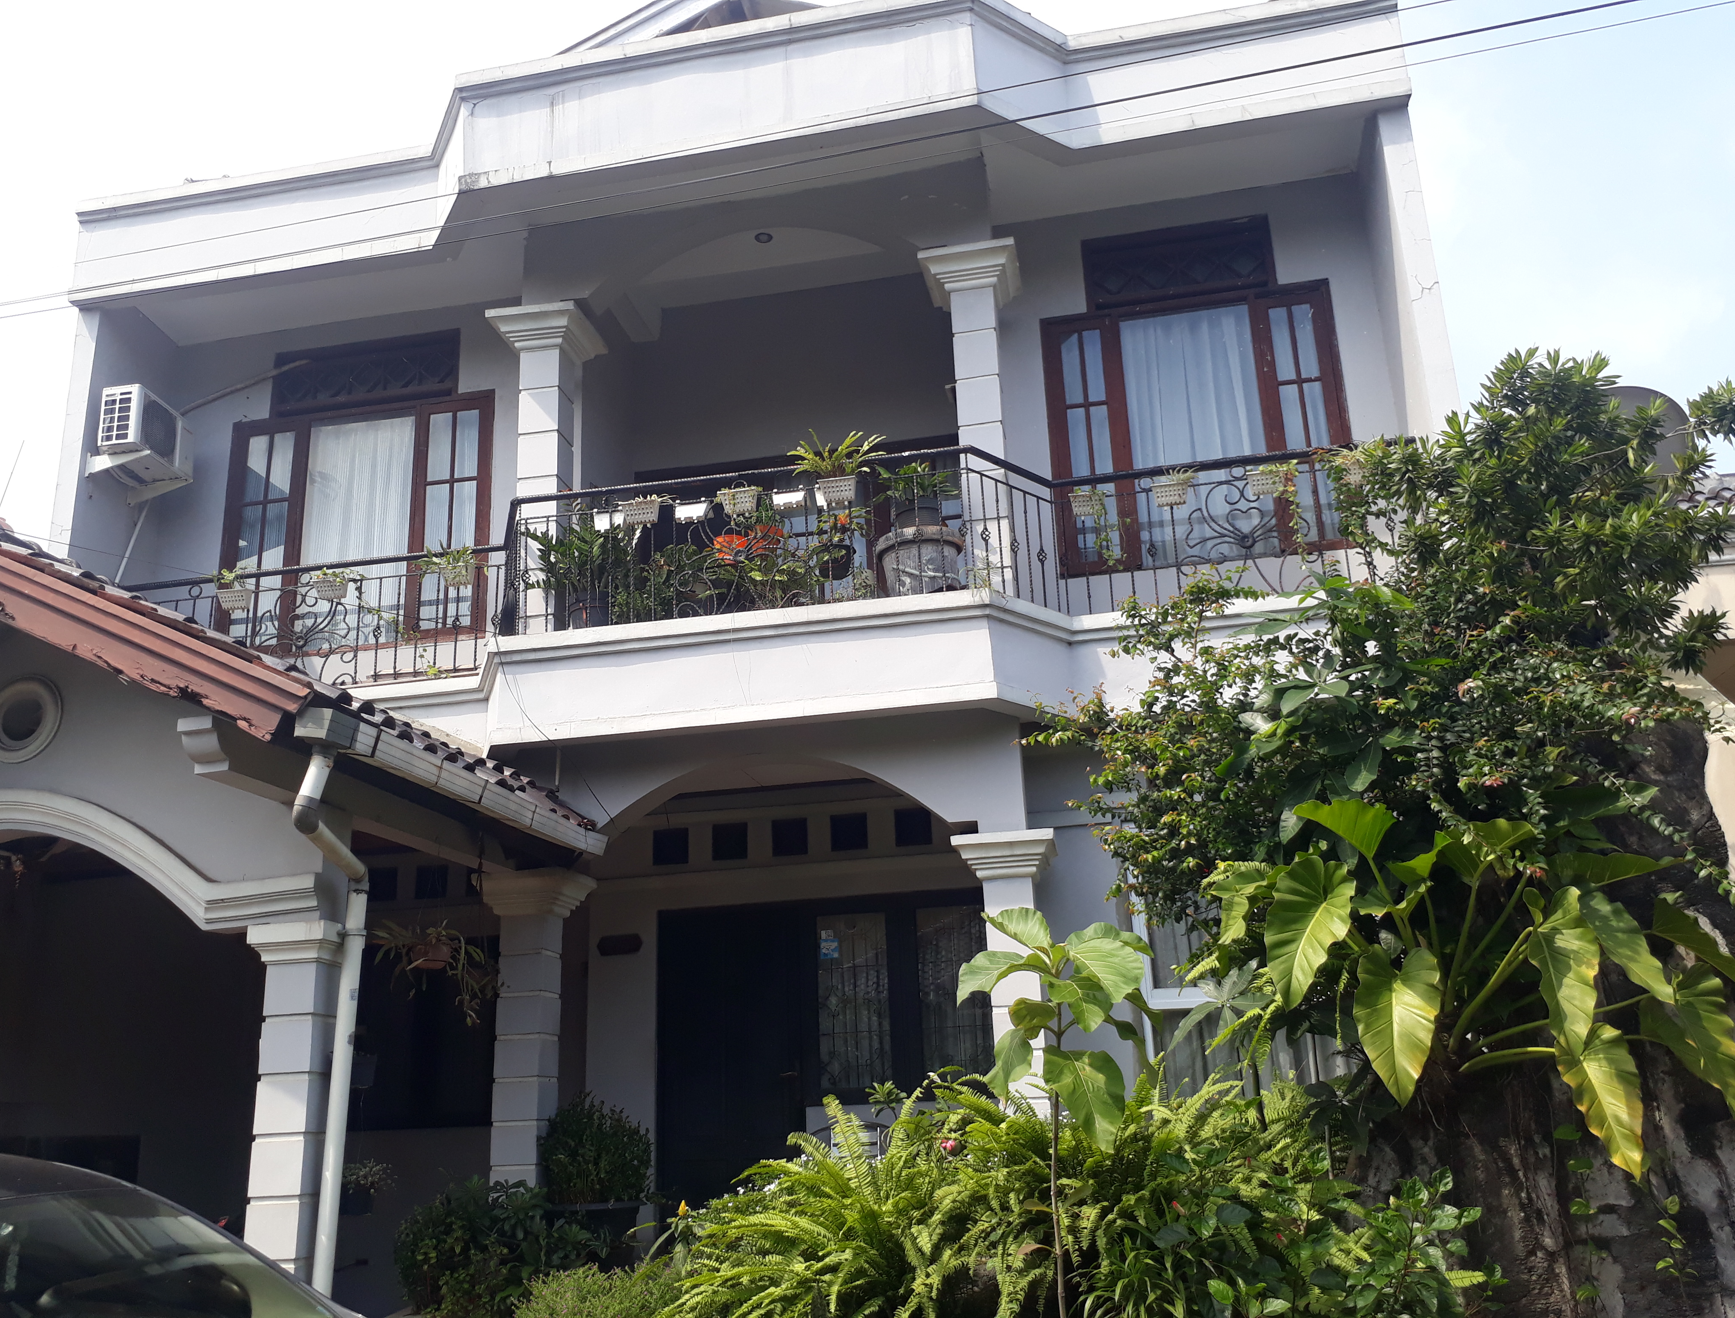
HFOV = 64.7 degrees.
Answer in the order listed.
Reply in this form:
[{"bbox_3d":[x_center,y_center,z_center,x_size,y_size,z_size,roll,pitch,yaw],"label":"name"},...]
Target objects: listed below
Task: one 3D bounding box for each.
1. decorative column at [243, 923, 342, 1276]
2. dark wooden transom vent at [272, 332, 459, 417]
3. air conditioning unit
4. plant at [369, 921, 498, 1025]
[{"bbox_3d":[-2.458,2.080,5.902,0.370,1.840,0.380,-5,-16,9],"label":"decorative column"},{"bbox_3d":[-4.215,-2.394,11.484,1.700,0.608,0.103,-5,-16,10],"label":"dark wooden transom vent"},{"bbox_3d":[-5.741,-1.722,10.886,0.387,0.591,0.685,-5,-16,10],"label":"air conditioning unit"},{"bbox_3d":[-2.256,1.640,7.150,0.620,0.540,0.550,-5,-16,9],"label":"plant"}]

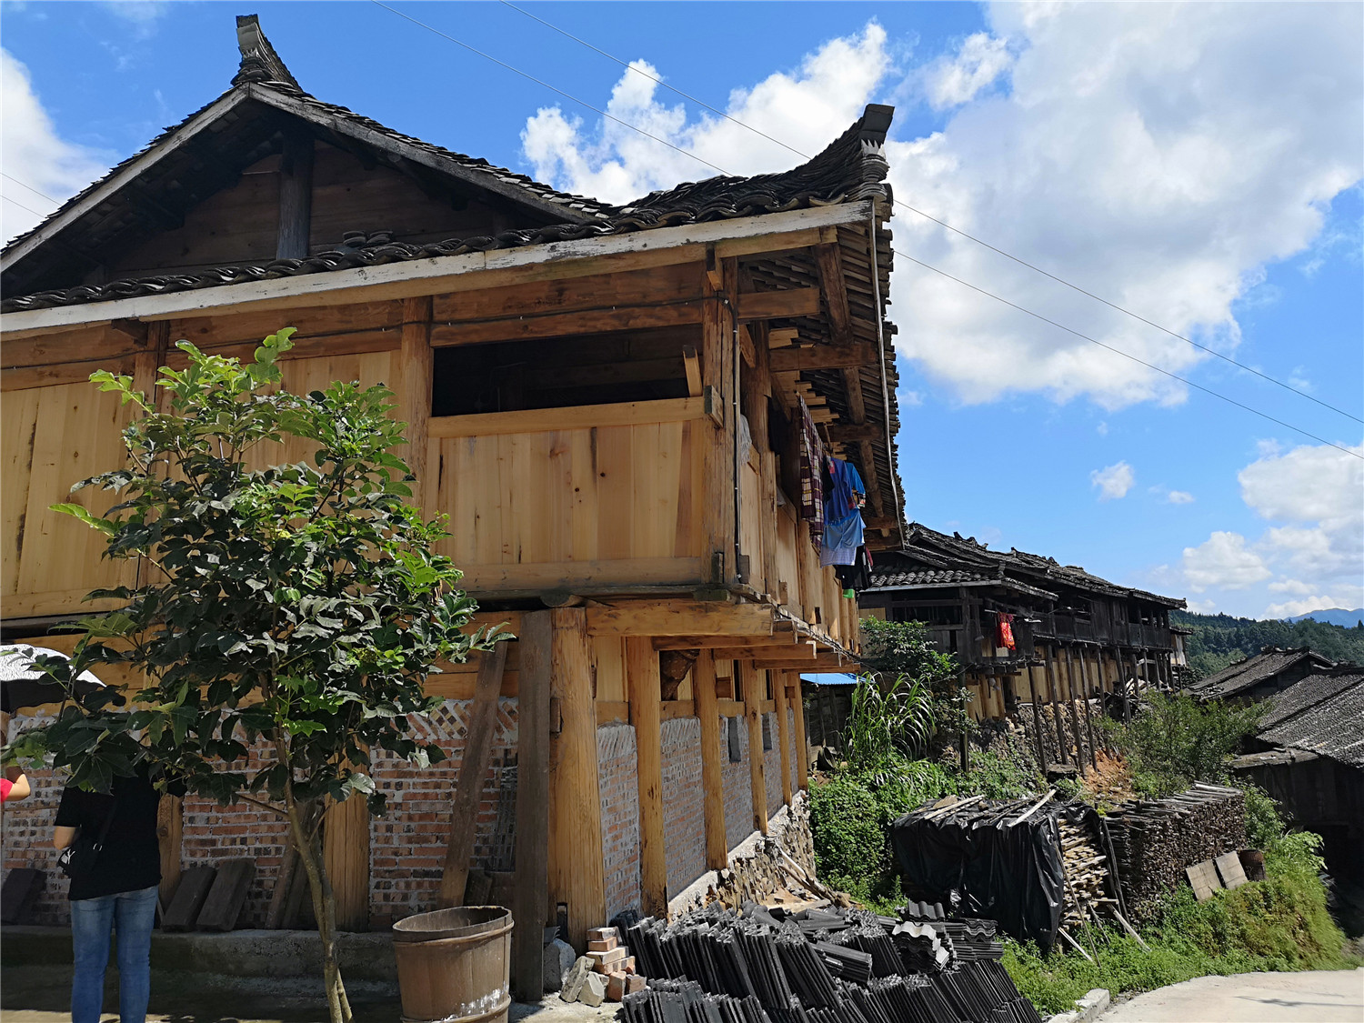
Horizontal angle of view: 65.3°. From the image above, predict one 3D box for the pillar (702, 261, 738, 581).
[{"bbox_3d":[0.186,-0.475,5.303,0.175,1.730,0.175,-4,-11,11],"label":"pillar"}]

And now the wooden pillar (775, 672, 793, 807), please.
[{"bbox_3d":[1.600,3.509,16.570,0.155,2.110,0.155,-4,-11,11],"label":"wooden pillar"}]

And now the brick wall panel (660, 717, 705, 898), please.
[{"bbox_3d":[-0.042,2.491,9.210,0.170,1.430,2.300,-4,-11,11],"label":"brick wall panel"}]

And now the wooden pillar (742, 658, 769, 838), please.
[{"bbox_3d":[0.937,2.985,13.484,0.180,2.150,0.180,-4,-11,11],"label":"wooden pillar"}]

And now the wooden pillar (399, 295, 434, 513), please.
[{"bbox_3d":[-1.398,-0.357,5.621,0.165,1.670,0.165,-4,-11,11],"label":"wooden pillar"}]

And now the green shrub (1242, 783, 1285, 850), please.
[{"bbox_3d":[10.635,5.596,19.500,0.800,1.200,0.800,-4,-11,11],"label":"green shrub"}]

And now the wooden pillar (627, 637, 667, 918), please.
[{"bbox_3d":[-0.237,1.968,8.030,0.205,2.085,0.205,-4,-11,11],"label":"wooden pillar"}]

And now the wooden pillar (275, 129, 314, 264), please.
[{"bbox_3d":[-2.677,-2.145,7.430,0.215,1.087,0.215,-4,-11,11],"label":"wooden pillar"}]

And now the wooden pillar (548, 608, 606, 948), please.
[{"bbox_3d":[-0.637,1.540,6.242,0.310,1.970,0.310,-4,-11,11],"label":"wooden pillar"}]

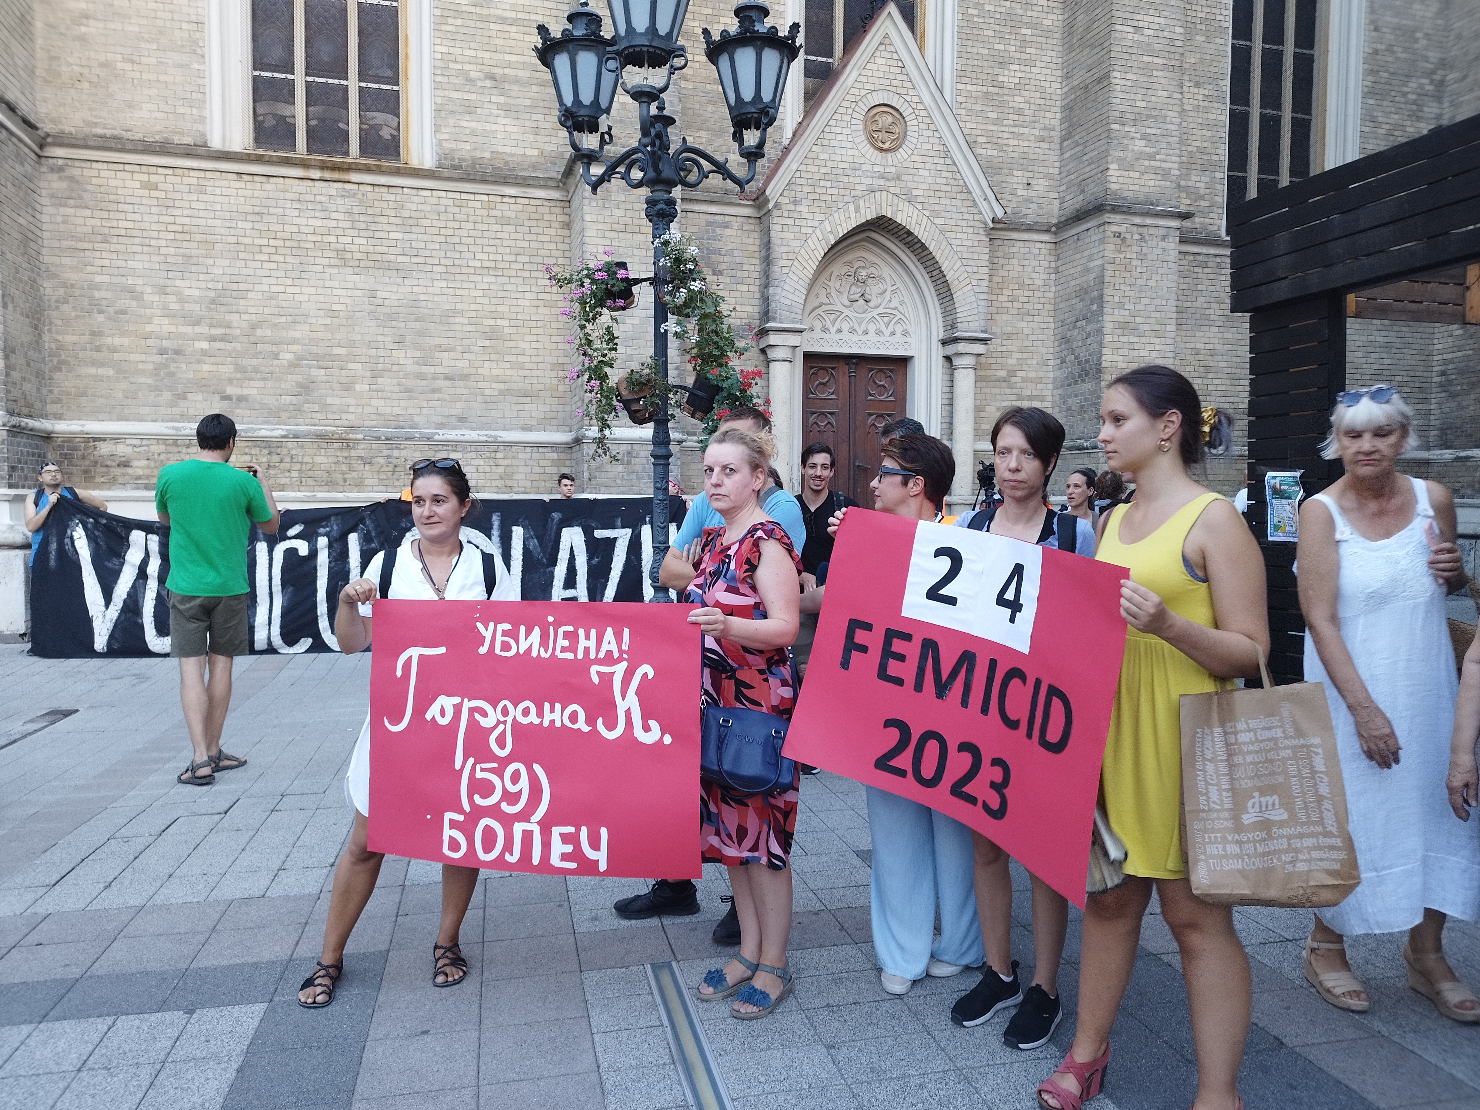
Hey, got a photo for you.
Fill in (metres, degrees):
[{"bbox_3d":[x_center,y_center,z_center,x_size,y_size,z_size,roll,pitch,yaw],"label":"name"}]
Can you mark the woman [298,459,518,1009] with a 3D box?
[{"bbox_3d":[-0.971,0.492,3.030,0.620,1.551,0.460,0,3,-12],"label":"woman"}]

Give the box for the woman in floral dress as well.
[{"bbox_3d":[0.012,0.450,2.950,0.430,1.639,0.420,4,5,45],"label":"woman in floral dress"}]

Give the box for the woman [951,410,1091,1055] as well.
[{"bbox_3d":[0.773,0.445,2.830,0.460,1.700,0.380,2,4,25],"label":"woman"}]

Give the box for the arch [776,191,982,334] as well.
[{"bbox_3d":[1.638,-3.513,12.473,2.632,1.661,0.400,-1,3,-16],"label":"arch"}]

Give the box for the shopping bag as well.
[{"bbox_3d":[1.127,0.477,2.200,0.320,0.520,0.140,-6,-3,17],"label":"shopping bag"}]

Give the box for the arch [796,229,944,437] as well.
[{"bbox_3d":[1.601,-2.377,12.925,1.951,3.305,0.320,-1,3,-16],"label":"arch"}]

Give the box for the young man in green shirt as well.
[{"bbox_3d":[-2.659,0.195,5.250,0.600,1.837,0.480,0,3,-7],"label":"young man in green shirt"}]

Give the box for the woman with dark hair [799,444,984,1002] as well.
[{"bbox_3d":[0.480,0.452,3.030,0.500,1.622,0.480,3,4,37],"label":"woman with dark hair"}]

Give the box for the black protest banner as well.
[{"bbox_3d":[-3.211,0.167,9.135,5.521,1.400,0.250,0,3,-11],"label":"black protest banner"}]

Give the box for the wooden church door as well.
[{"bbox_3d":[1.463,-1.228,13.162,1.456,2.647,0.120,-1,3,-16],"label":"wooden church door"}]

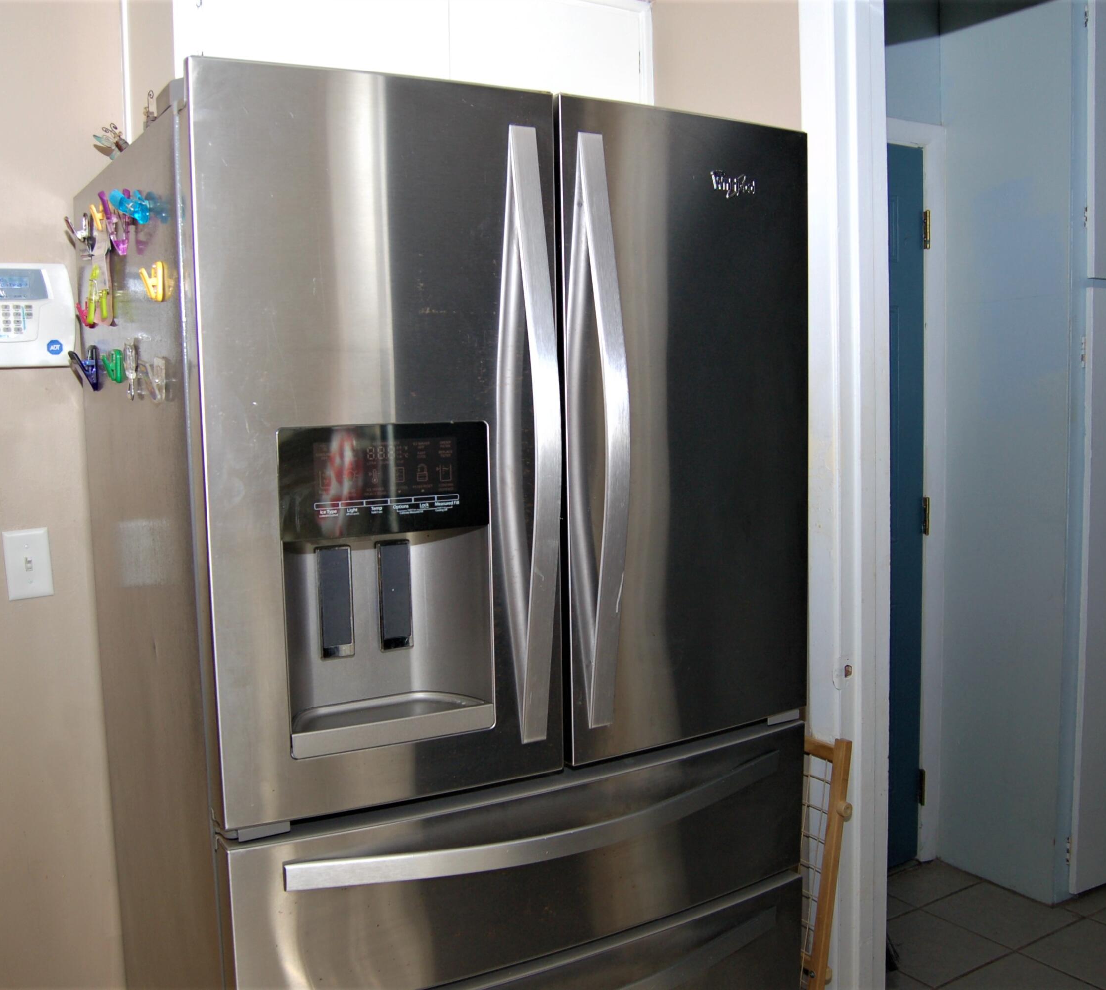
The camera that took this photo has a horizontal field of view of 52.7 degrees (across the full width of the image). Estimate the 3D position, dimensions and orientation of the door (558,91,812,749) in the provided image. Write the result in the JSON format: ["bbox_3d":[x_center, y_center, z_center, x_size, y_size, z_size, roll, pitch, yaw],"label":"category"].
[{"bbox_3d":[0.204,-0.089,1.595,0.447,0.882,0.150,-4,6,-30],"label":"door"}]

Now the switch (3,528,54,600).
[{"bbox_3d":[-0.889,0.117,1.891,0.070,0.115,0.018,-4,6,-30],"label":"switch"}]

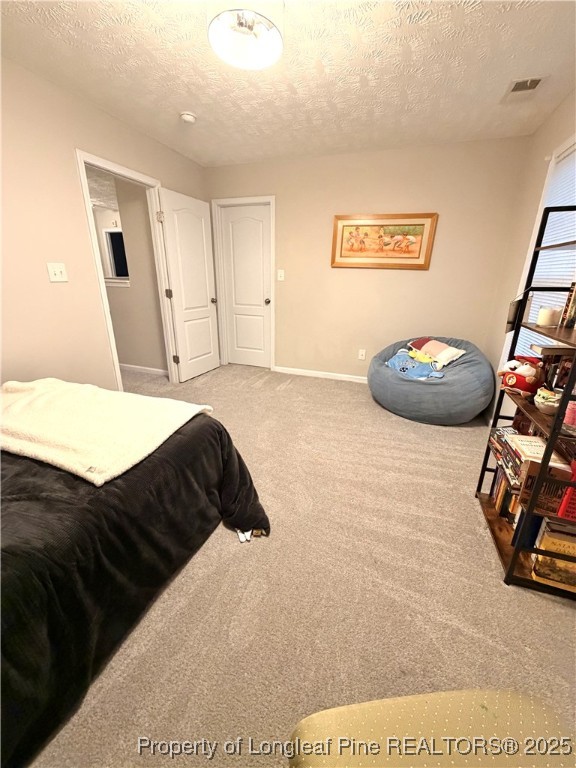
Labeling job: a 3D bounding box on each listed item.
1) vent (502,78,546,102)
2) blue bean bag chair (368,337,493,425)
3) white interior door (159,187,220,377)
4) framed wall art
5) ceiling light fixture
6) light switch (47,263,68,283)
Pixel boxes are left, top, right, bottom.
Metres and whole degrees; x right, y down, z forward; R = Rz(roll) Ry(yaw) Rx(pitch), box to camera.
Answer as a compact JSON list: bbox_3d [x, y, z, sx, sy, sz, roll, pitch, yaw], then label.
[{"bbox_3d":[1.536,-1.913,2.031,0.200,0.015,0.300,8,21,18],"label":"vent"},{"bbox_3d":[1.353,-0.047,3.029,1.060,0.690,1.030,13,23,28],"label":"blue bean bag chair"},{"bbox_3d":[-1.117,-1.079,3.698,0.040,2.030,0.762,11,22,24],"label":"white interior door"},{"bbox_3d":[0.996,-1.514,3.326,1.035,0.525,0.030,8,21,18],"label":"framed wall art"},{"bbox_3d":[-0.219,-1.763,1.629,0.375,0.100,0.375,1,20,0],"label":"ceiling light fixture"},{"bbox_3d":[-1.685,-0.819,2.283,0.014,0.120,0.120,8,21,18],"label":"light switch"}]

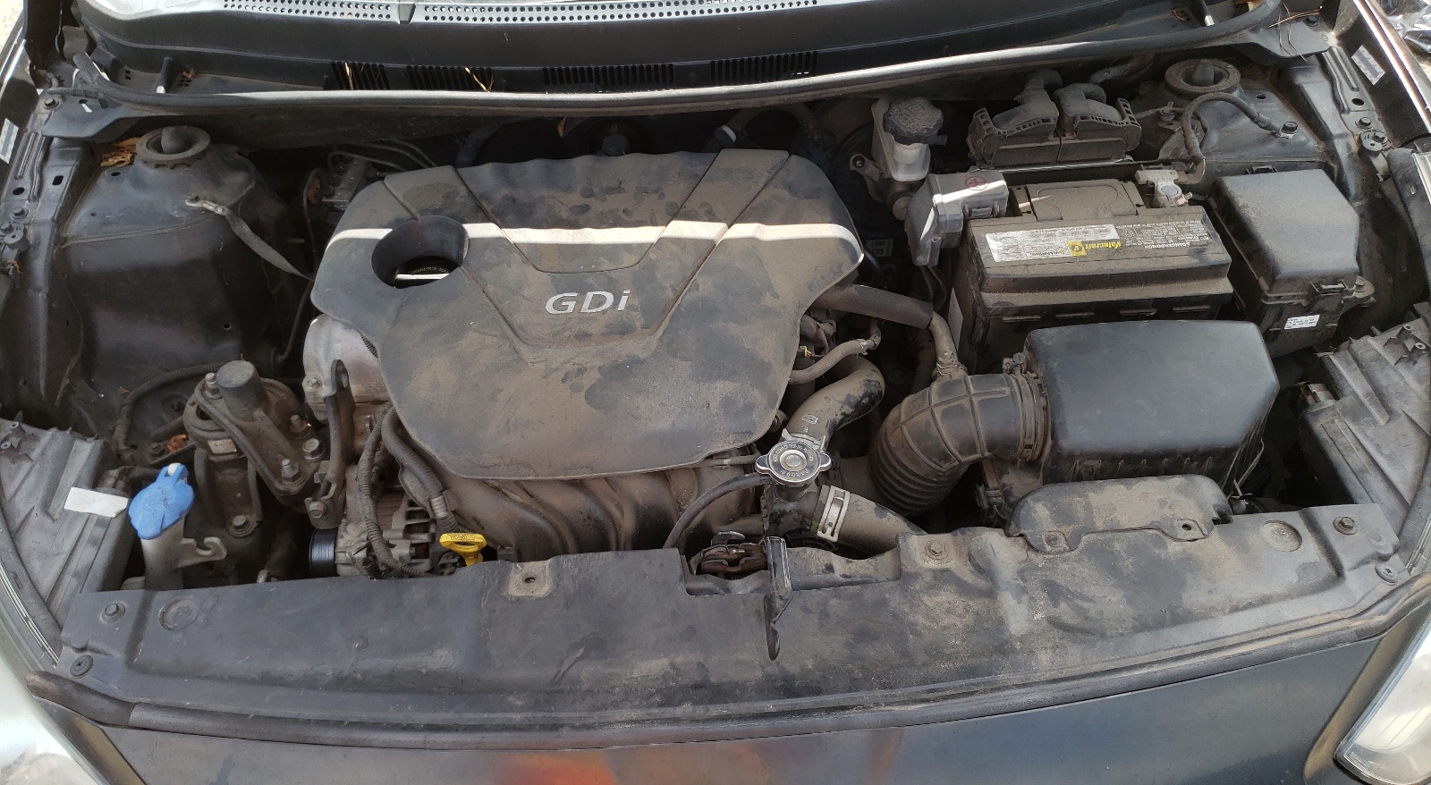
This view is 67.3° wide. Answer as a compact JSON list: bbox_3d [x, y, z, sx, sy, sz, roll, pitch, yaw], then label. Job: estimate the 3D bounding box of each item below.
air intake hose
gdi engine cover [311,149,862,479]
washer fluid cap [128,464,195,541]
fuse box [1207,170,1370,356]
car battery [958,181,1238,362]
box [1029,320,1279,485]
[{"bbox_3d":[0.214,0.055,1.012,0.160,0.125,0.110,-4,46,-1],"label":"air intake hose"},{"bbox_3d":[-0.126,-0.075,1.051,0.515,0.085,0.375,-4,53,-1],"label":"gdi engine cover"},{"bbox_3d":[-0.498,0.102,0.970,0.052,0.032,0.060,6,47,9],"label":"washer fluid cap"},{"bbox_3d":[0.599,-0.128,1.132,0.125,0.120,0.195,-1,46,2],"label":"fuse box"},{"bbox_3d":[0.379,-0.107,1.149,0.242,0.190,0.175,-5,46,-2],"label":"car battery"},{"bbox_3d":[0.397,0.045,1.000,0.215,0.140,0.165,-4,46,-1],"label":"box"}]

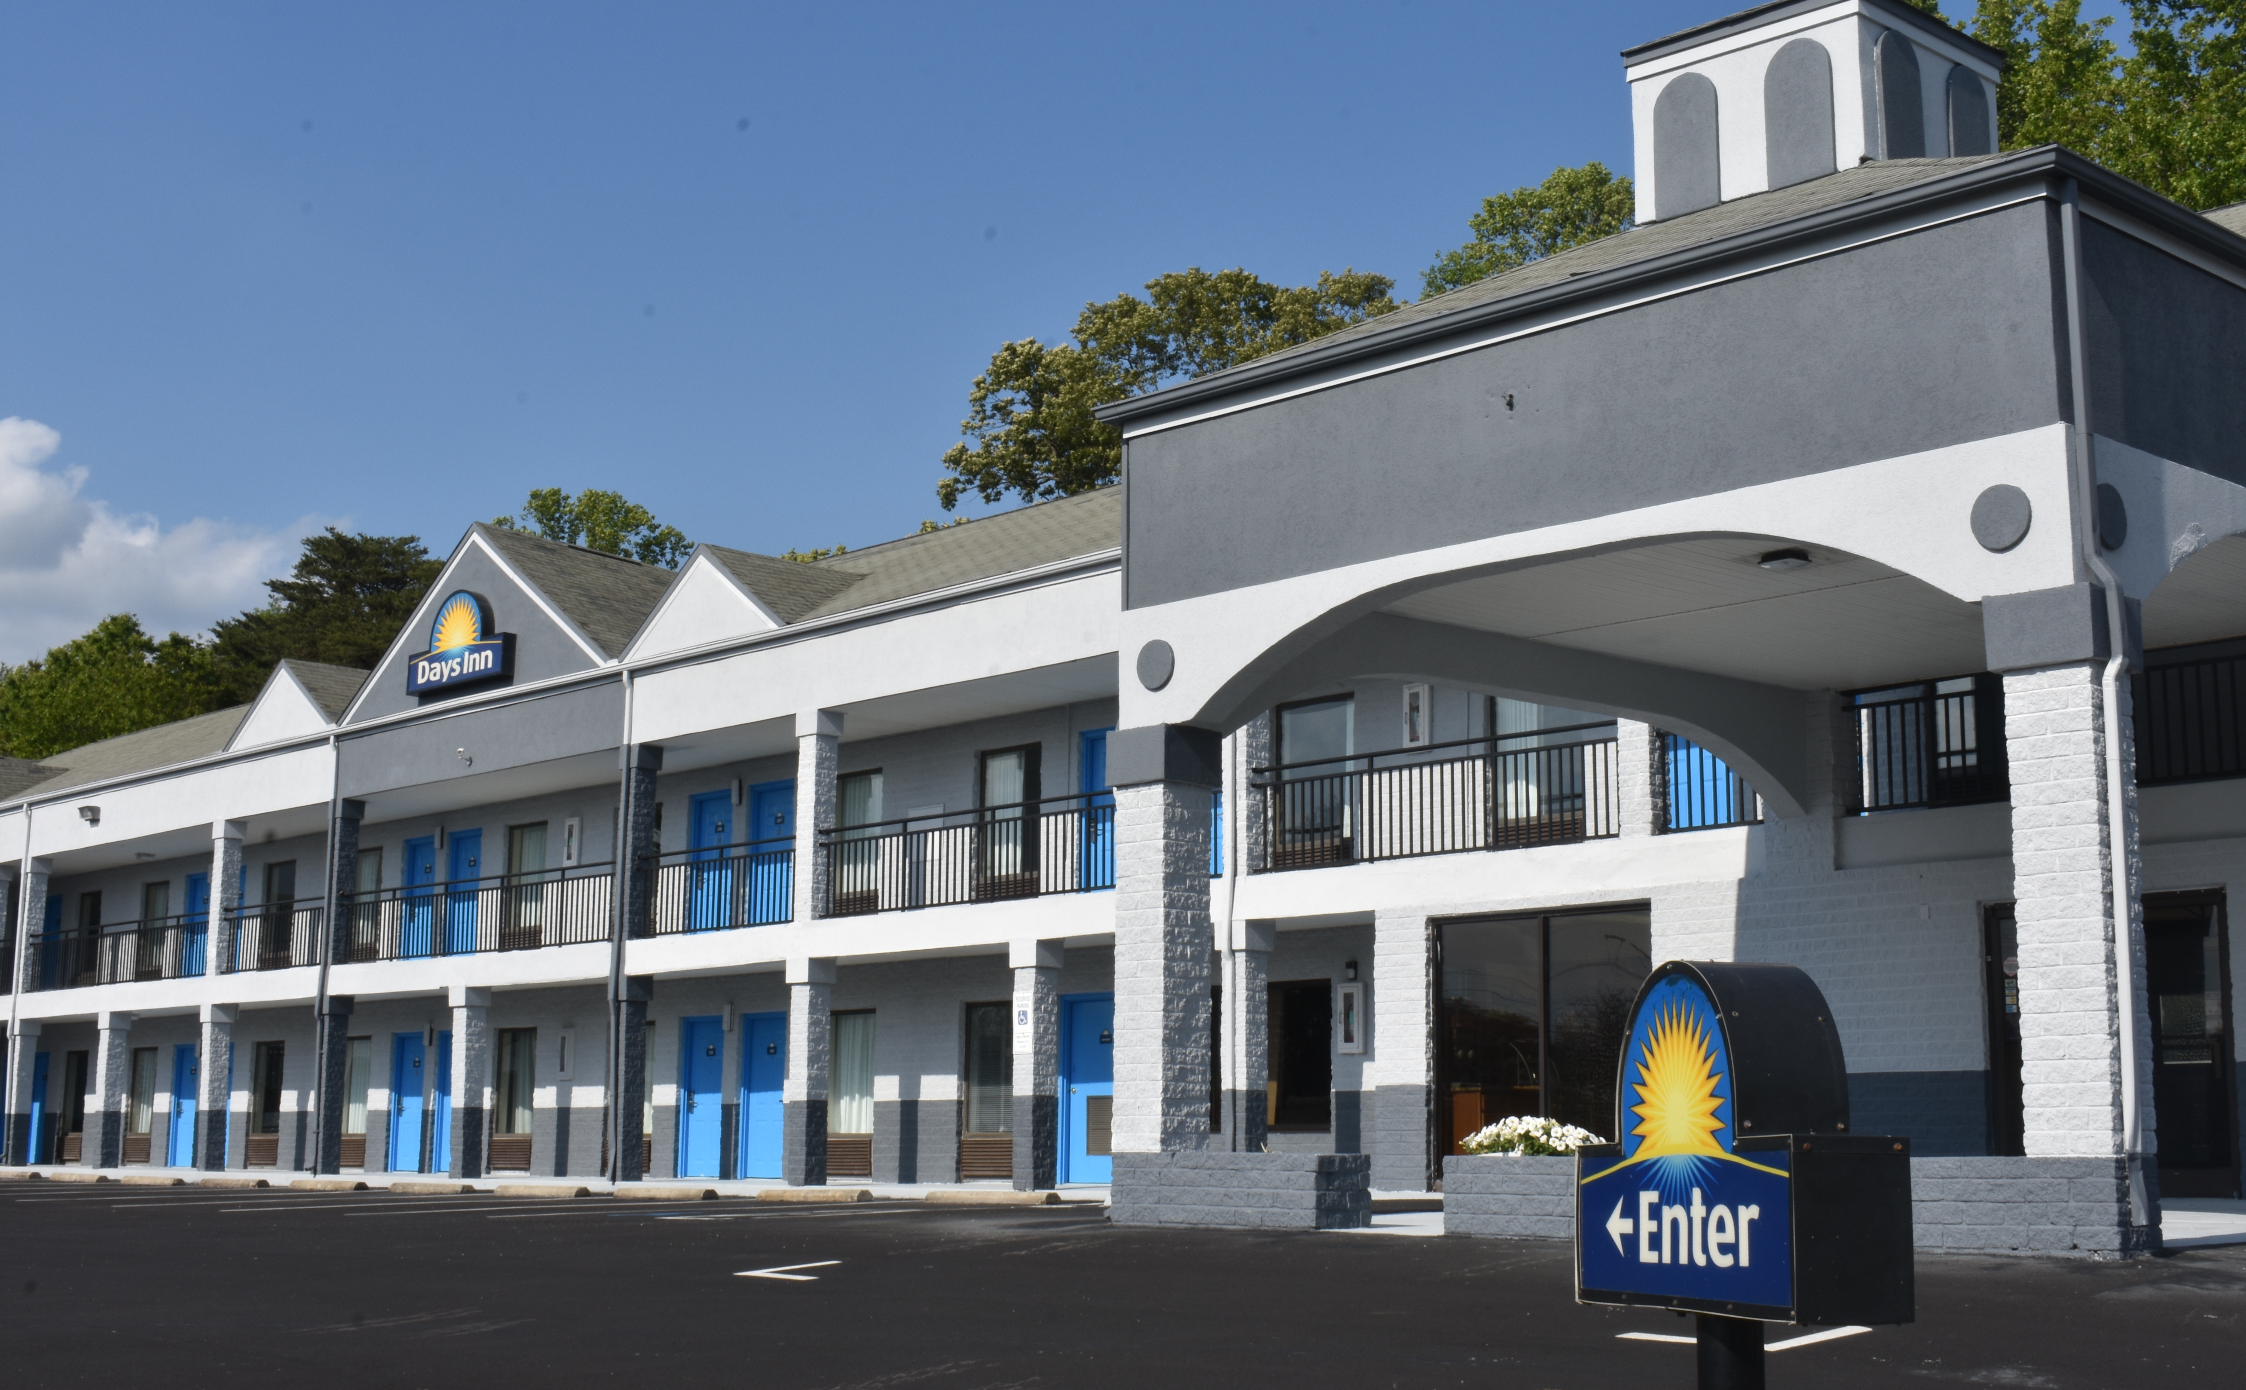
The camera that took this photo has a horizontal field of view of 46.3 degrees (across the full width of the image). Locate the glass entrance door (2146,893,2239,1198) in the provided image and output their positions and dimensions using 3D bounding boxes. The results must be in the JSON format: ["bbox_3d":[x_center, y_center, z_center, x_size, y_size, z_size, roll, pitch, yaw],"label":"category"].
[{"bbox_3d":[7.490,2.472,18.656,0.120,2.160,0.920,9,-13,-42],"label":"glass entrance door"}]

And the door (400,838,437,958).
[{"bbox_3d":[-10.733,3.219,40.051,0.090,2.069,1.019,9,-13,-43],"label":"door"}]

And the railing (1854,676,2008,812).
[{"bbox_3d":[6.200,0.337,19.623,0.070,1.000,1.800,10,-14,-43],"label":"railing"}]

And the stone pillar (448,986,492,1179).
[{"bbox_3d":[-8.818,5.194,35.348,0.404,2.565,0.404,9,-13,-43],"label":"stone pillar"}]

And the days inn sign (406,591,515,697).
[{"bbox_3d":[-9.147,-0.769,36.382,0.227,1.324,2.508,9,-13,-43],"label":"days inn sign"}]

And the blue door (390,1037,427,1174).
[{"bbox_3d":[-10.783,6.127,39.596,0.090,2.069,1.019,9,-13,-43],"label":"blue door"}]

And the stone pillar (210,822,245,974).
[{"bbox_3d":[-13.635,3.110,39.981,0.370,2.380,0.370,10,-14,-43],"label":"stone pillar"}]

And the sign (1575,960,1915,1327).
[{"bbox_3d":[1.253,0.911,5.425,0.240,0.711,1.039,3,-11,-12],"label":"sign"}]

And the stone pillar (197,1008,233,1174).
[{"bbox_3d":[-14.121,6.097,40.720,0.404,2.565,0.404,9,-13,-43],"label":"stone pillar"}]

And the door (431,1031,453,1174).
[{"bbox_3d":[-9.840,5.966,38.641,0.090,2.069,1.019,9,-13,-43],"label":"door"}]

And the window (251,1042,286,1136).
[{"bbox_3d":[-13.893,6.414,42.788,0.090,1.516,1.092,9,-13,-43],"label":"window"}]

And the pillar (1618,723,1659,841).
[{"bbox_3d":[4.312,0.011,21.764,0.340,2.380,0.350,10,-14,-43],"label":"pillar"}]

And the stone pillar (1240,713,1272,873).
[{"bbox_3d":[1.177,0.561,24.945,0.350,2.380,0.350,10,-14,-43],"label":"stone pillar"}]

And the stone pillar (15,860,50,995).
[{"bbox_3d":[-19.383,4.173,46.716,0.410,2.370,0.410,9,-13,-42],"label":"stone pillar"}]

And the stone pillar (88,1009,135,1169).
[{"bbox_3d":[-16.736,6.561,43.454,0.410,2.515,0.410,9,-13,-42],"label":"stone pillar"}]

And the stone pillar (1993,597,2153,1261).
[{"bbox_3d":[4.347,1.044,12.010,0.510,2.965,0.525,9,-13,-42],"label":"stone pillar"}]

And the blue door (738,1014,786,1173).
[{"bbox_3d":[-4.533,5.086,33.184,0.120,2.050,1.040,9,-13,-42],"label":"blue door"}]

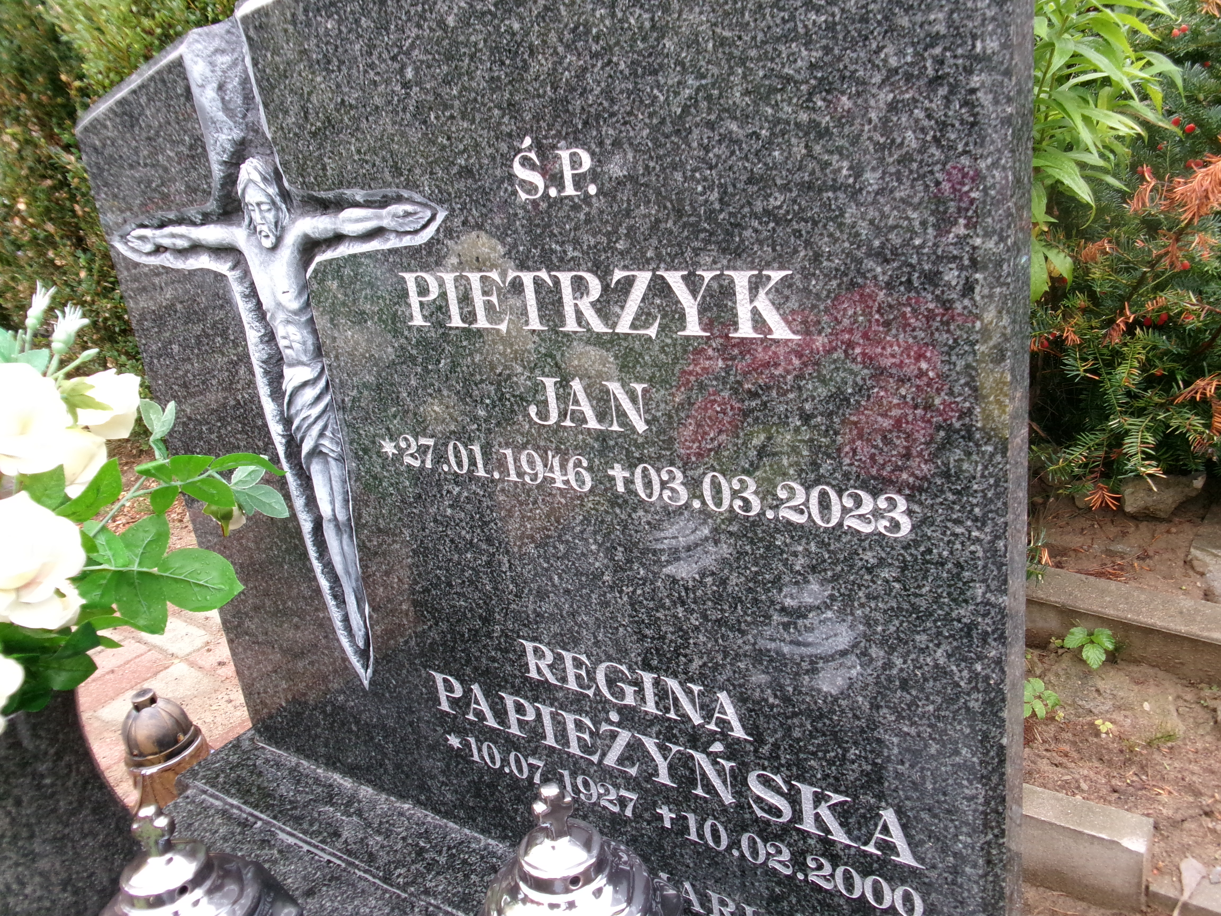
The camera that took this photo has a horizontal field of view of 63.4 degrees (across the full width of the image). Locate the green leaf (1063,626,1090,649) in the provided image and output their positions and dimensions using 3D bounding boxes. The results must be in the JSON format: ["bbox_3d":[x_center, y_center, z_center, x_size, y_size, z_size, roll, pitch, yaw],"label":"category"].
[{"bbox_3d":[0.663,0.257,1.410,0.042,0.009,0.029,-20,41,3],"label":"green leaf"}]

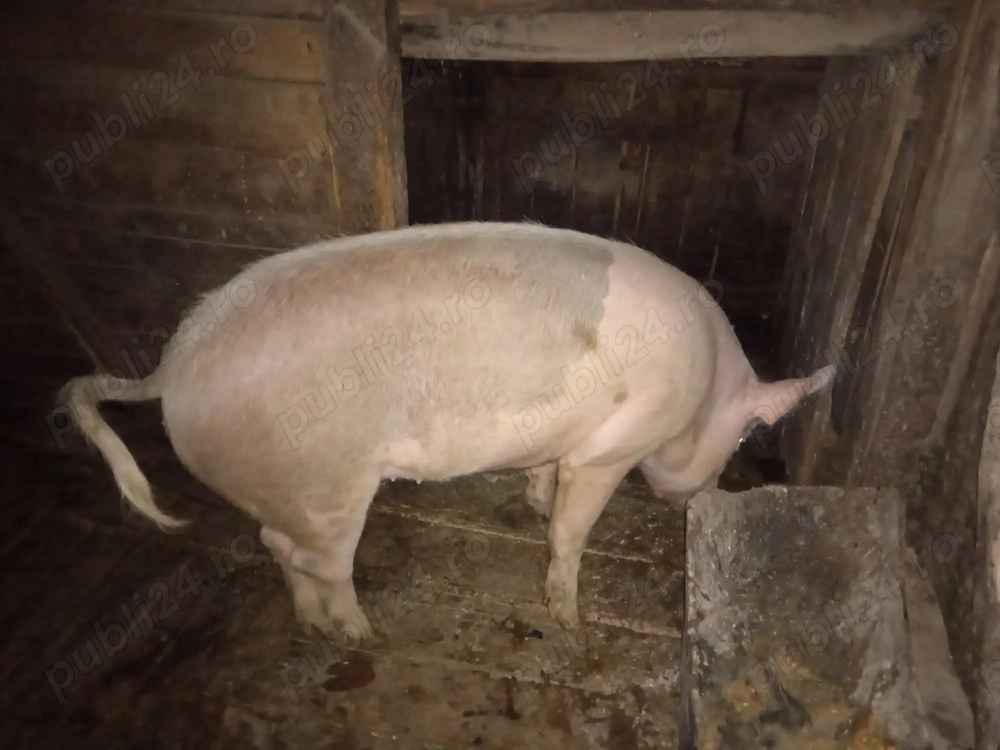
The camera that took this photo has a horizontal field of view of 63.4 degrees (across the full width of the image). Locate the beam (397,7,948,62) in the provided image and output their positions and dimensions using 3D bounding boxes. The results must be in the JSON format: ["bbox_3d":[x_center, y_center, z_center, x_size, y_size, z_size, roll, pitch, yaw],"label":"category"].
[{"bbox_3d":[0.304,-0.678,1.607,1.051,0.088,0.090,5,29,13],"label":"beam"}]

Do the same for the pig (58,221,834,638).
[{"bbox_3d":[-0.088,0.099,1.567,1.413,0.812,0.388,-3,29,-9],"label":"pig"}]

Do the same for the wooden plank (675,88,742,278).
[{"bbox_3d":[0.670,-0.598,2.616,0.107,0.632,0.025,8,29,12],"label":"wooden plank"}]

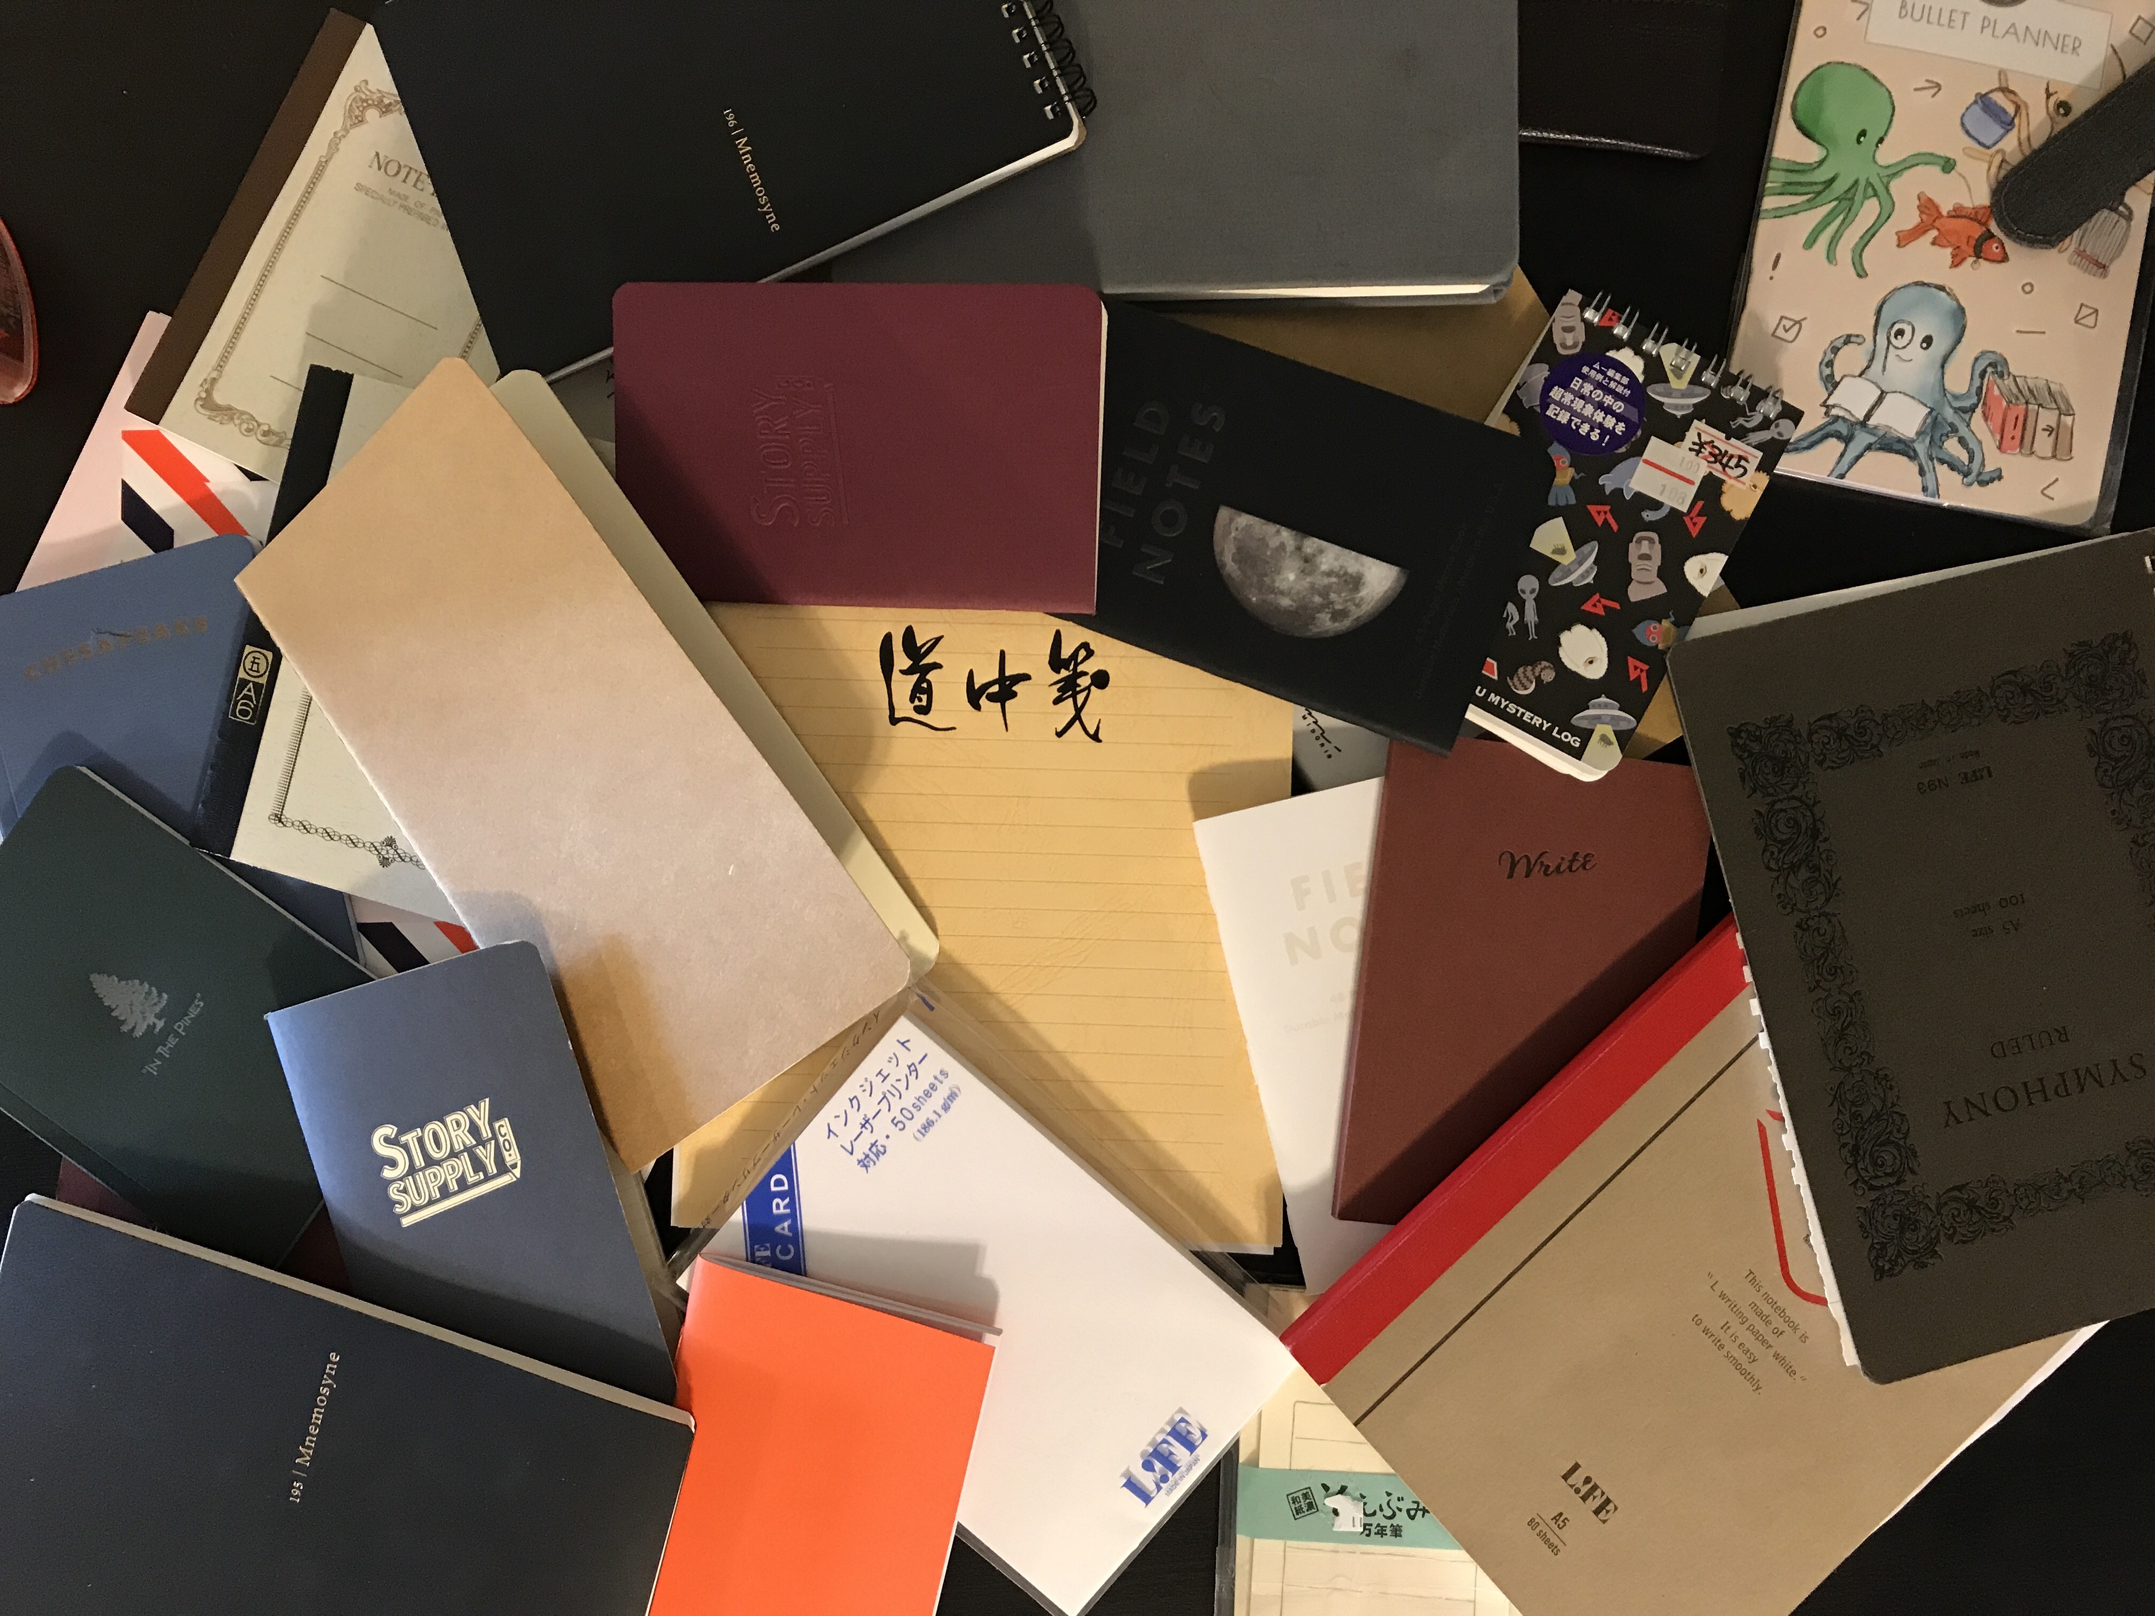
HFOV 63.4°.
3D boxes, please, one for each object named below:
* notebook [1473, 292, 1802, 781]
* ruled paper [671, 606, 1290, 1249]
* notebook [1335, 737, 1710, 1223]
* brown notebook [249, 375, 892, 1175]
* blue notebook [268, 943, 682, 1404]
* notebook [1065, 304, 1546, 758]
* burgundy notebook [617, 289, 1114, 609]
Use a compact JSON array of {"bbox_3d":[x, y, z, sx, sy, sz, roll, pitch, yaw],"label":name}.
[{"bbox_3d":[0.146,-0.079,0.502,0.076,0.012,0.117,27,90,0],"label":"notebook"},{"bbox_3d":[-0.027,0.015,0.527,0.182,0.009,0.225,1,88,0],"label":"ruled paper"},{"bbox_3d":[0.130,0.054,0.508,0.096,0.009,0.140,6,90,1],"label":"notebook"},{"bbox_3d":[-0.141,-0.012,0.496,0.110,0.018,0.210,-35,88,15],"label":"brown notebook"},{"bbox_3d":[-0.171,0.115,0.499,0.089,0.009,0.140,-17,89,11],"label":"blue notebook"},{"bbox_3d":[0.047,-0.081,0.492,0.140,0.006,0.089,17,91,2],"label":"notebook"},{"bbox_3d":[-0.062,-0.102,0.494,0.140,0.007,0.089,2,94,5],"label":"burgundy notebook"}]

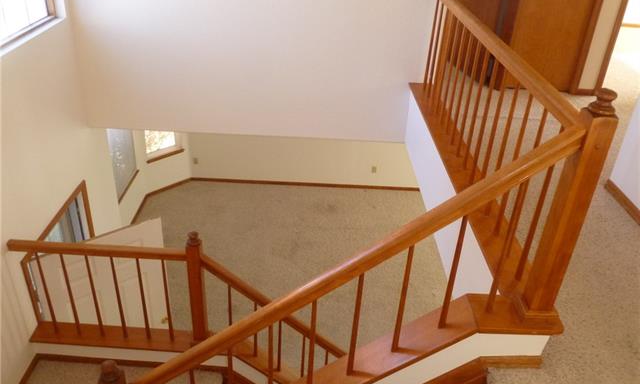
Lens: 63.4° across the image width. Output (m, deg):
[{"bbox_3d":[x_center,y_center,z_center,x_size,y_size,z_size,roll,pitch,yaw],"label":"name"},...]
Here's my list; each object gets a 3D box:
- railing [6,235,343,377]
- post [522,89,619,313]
[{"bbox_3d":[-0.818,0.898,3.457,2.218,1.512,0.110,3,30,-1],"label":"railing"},{"bbox_3d":[0.795,0.063,1.661,0.085,0.806,0.085,3,30,-1],"label":"post"}]

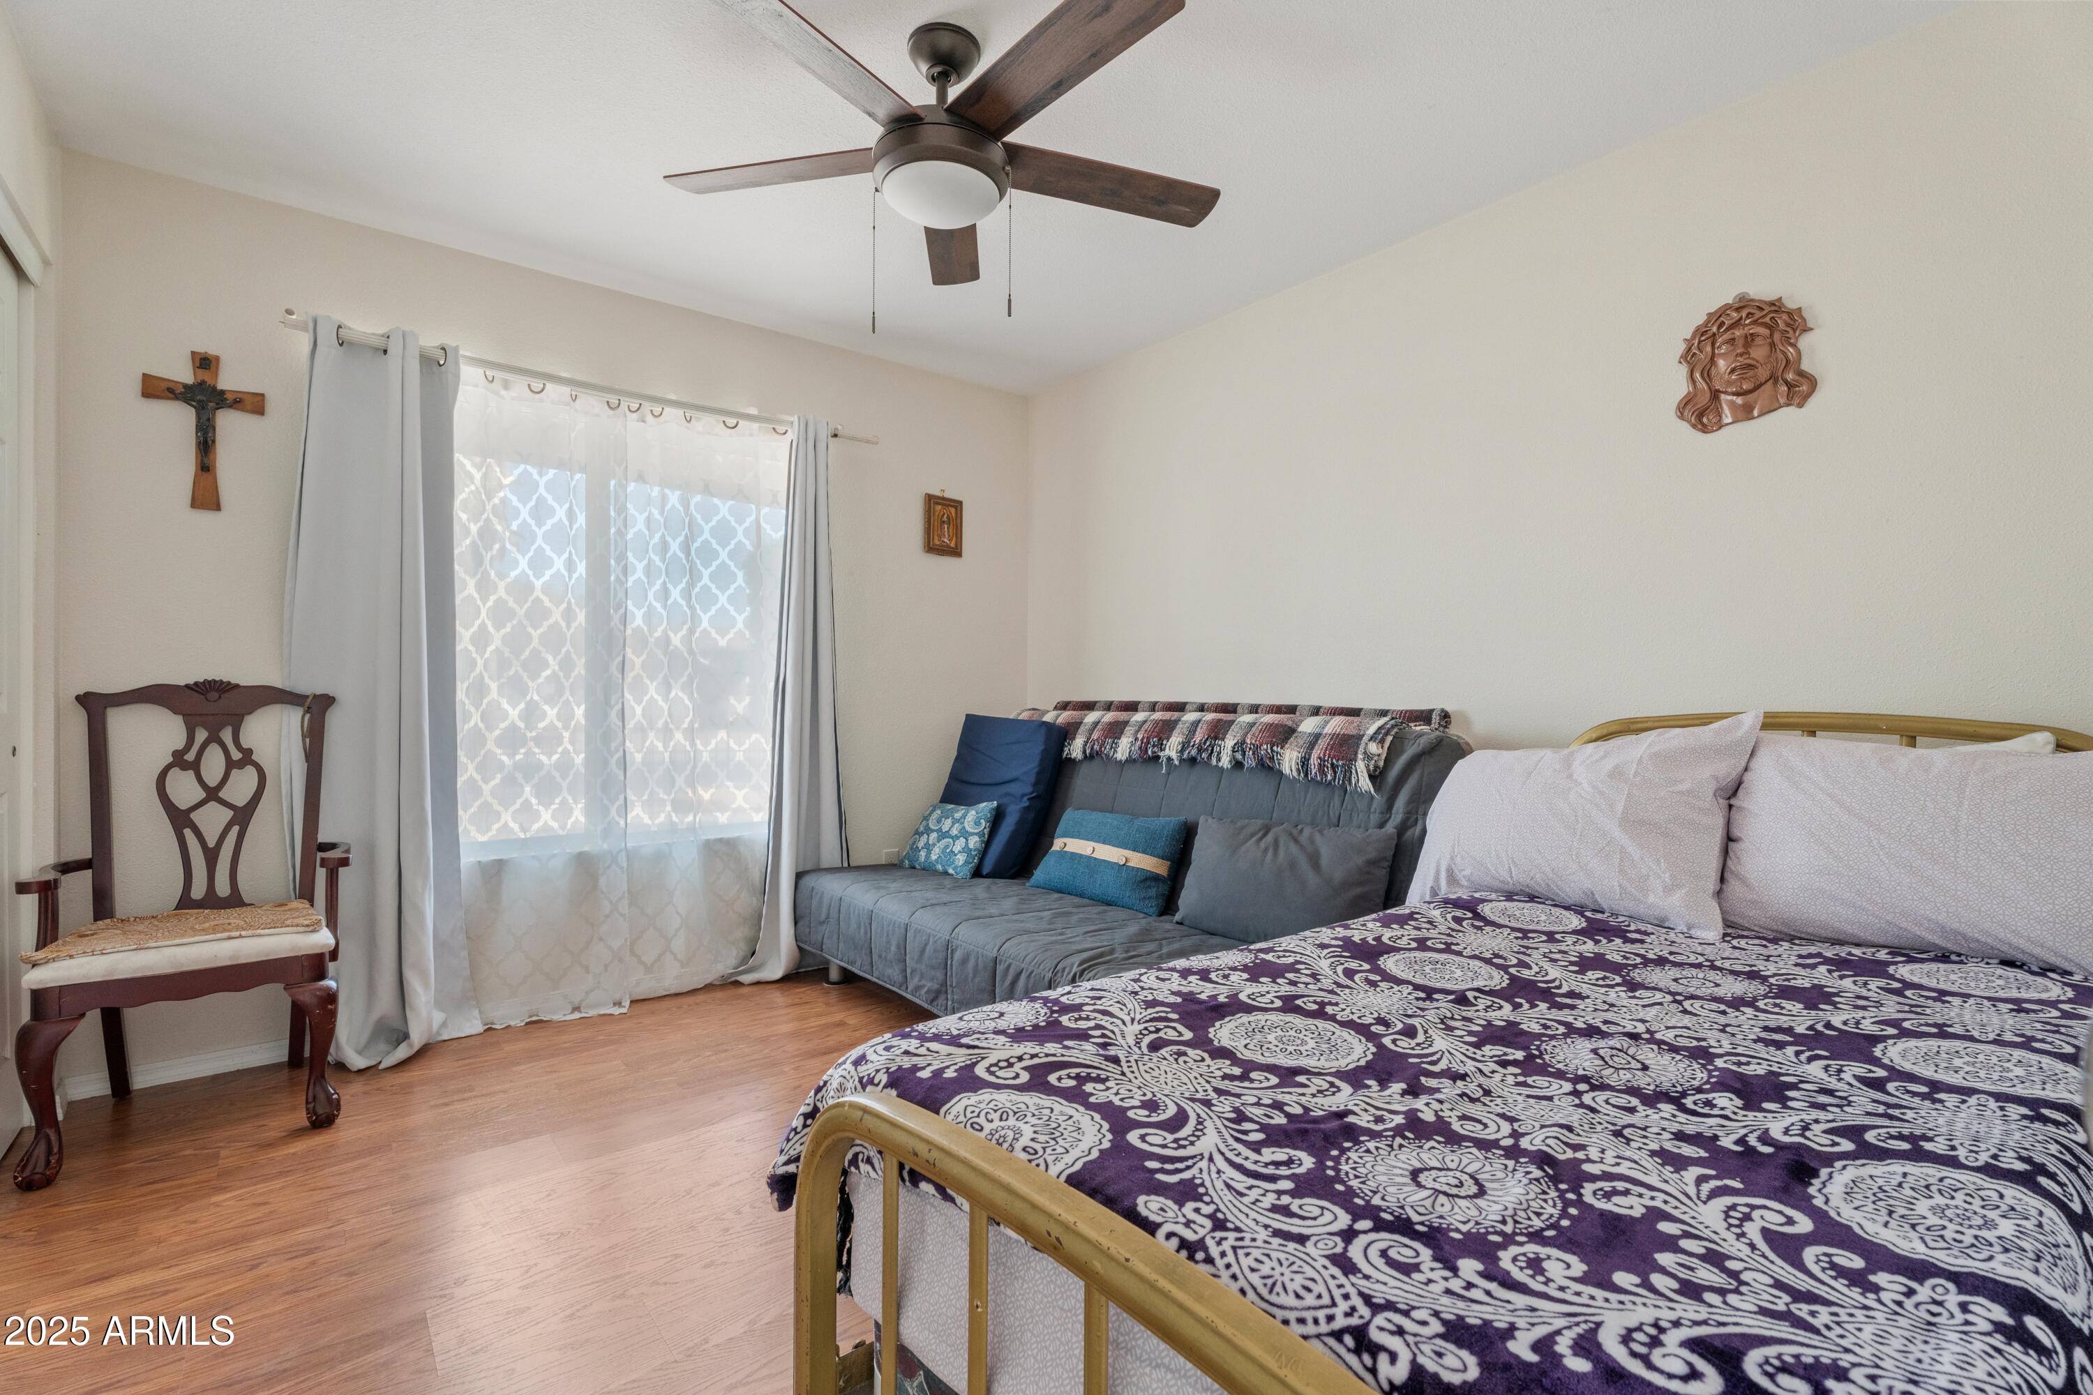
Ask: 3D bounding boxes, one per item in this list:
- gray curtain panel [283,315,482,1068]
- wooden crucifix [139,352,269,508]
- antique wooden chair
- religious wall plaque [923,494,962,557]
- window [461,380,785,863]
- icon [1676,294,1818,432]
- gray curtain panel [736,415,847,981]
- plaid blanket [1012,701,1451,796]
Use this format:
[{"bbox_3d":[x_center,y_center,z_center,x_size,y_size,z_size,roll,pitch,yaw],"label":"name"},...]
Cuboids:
[{"bbox_3d":[-1.891,-0.014,2.675,0.435,2.085,0.178,0,0,-39],"label":"gray curtain panel"},{"bbox_3d":[-2.260,-0.715,2.502,0.247,0.420,0.044,0,0,-39],"label":"wooden crucifix"},{"bbox_3d":[-2.081,0.493,2.296,0.568,1.067,0.573,0,0,-39],"label":"antique wooden chair"},{"bbox_3d":[-0.441,-0.737,3.969,0.178,0.242,0.030,0,0,-39],"label":"religious wall plaque"},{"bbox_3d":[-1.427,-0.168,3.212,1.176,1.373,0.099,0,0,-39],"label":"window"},{"bbox_3d":[1.586,-0.764,2.127,0.059,0.282,0.252,0,0,-39],"label":"icon"},{"bbox_3d":[-0.944,-0.002,3.460,0.385,2.075,0.158,0,0,-39],"label":"gray curtain panel"},{"bbox_3d":[0.479,0.138,3.240,0.296,0.227,1.828,0,0,-39],"label":"plaid blanket"}]

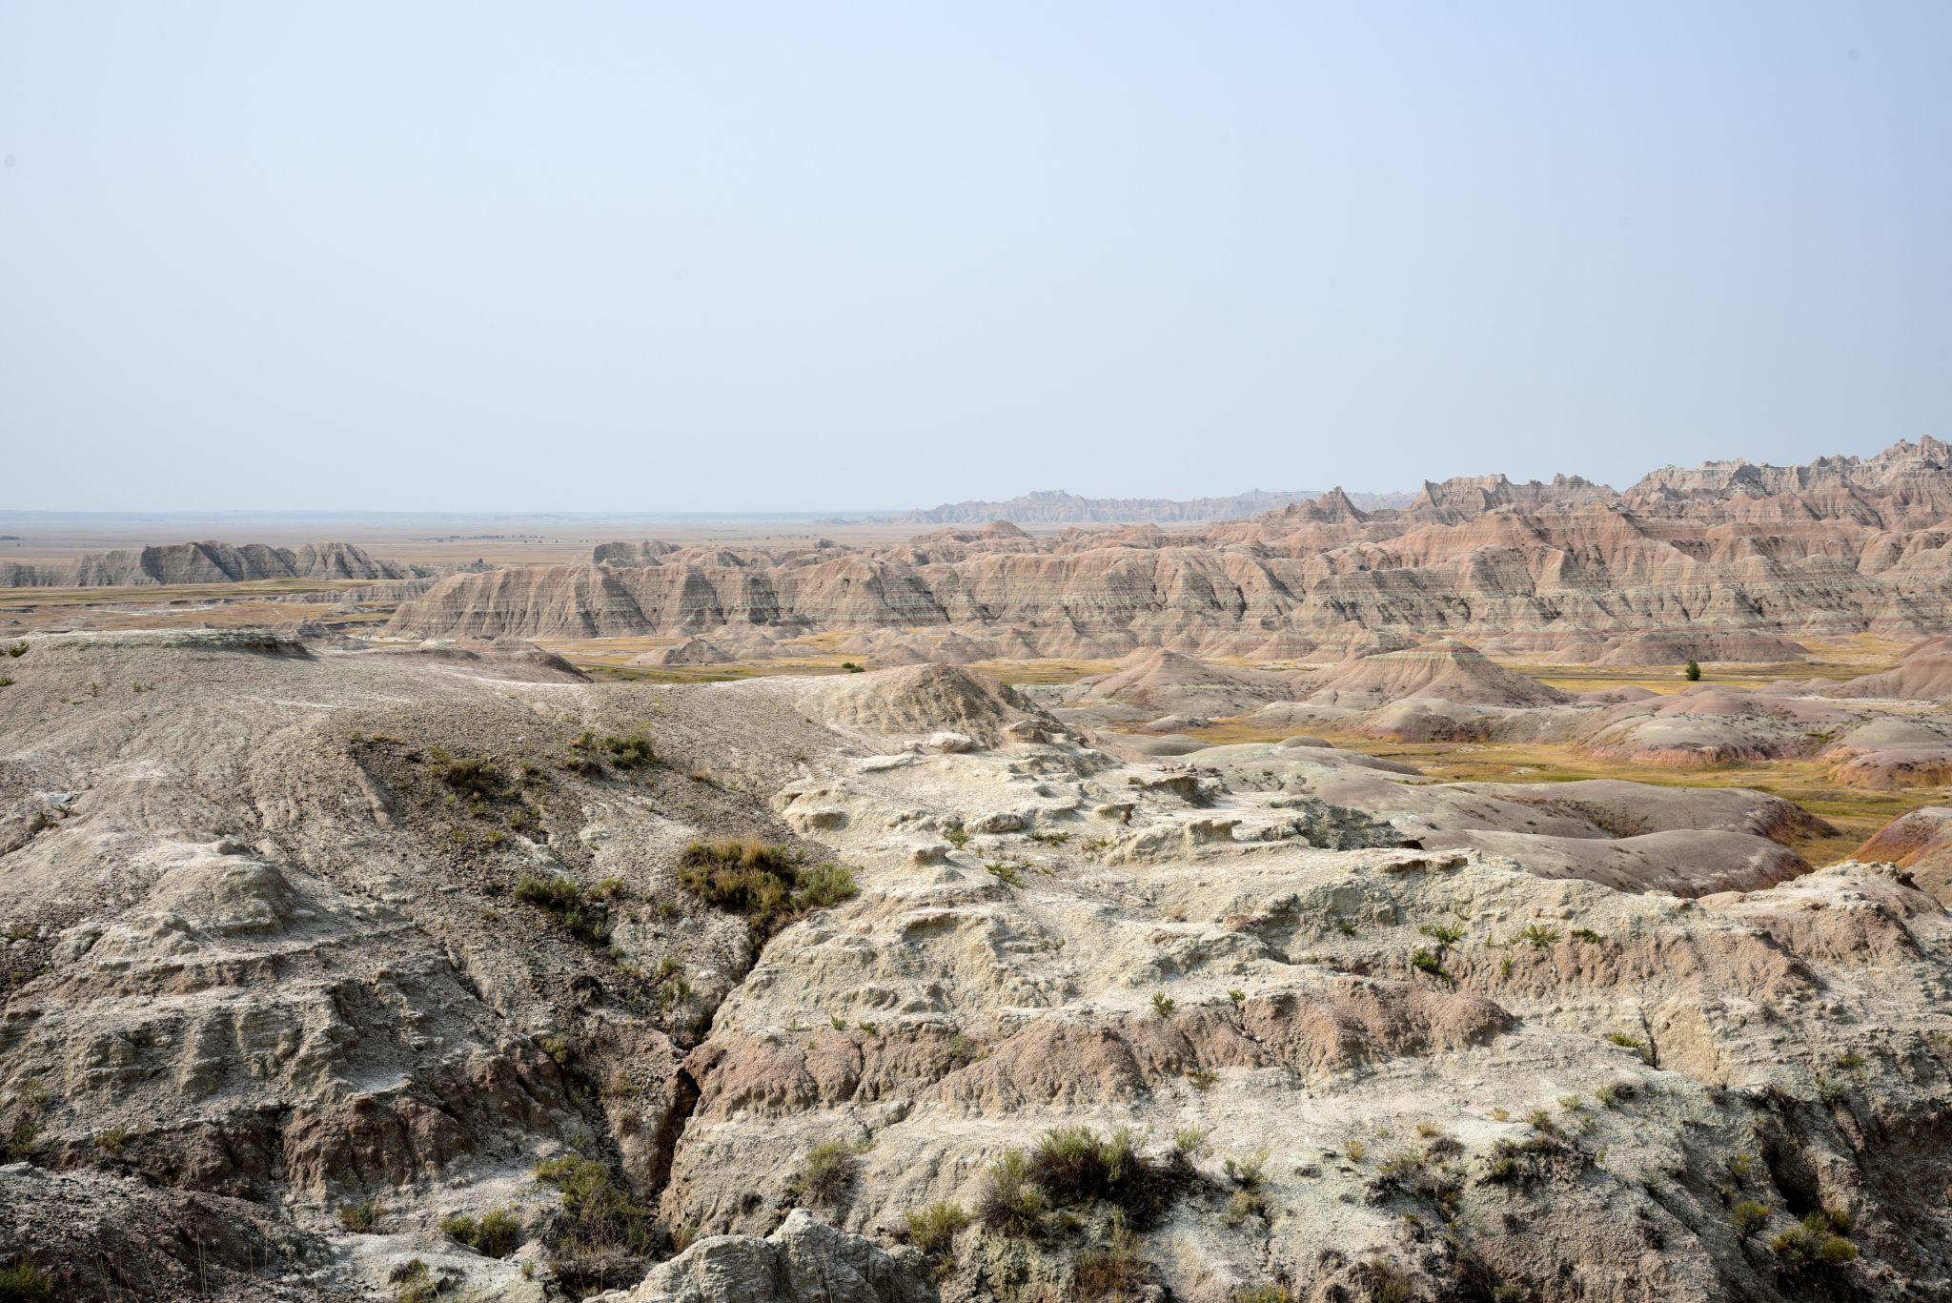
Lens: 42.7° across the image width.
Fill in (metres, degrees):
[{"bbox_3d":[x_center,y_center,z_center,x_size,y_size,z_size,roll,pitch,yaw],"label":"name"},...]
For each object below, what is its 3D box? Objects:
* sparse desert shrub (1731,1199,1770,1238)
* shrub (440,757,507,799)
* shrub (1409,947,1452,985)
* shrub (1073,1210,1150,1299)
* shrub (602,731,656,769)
[{"bbox_3d":[5.894,4.316,19.000,0.302,0.280,0.290,0,3,0],"label":"sparse desert shrub"},{"bbox_3d":[-8.460,2.131,42.000,1.130,0.626,0.960,0,3,0],"label":"shrub"},{"bbox_3d":[4.463,3.086,24.500,0.404,0.350,0.360,0,3,0],"label":"shrub"},{"bbox_3d":[1.001,4.485,18.500,0.565,0.584,0.481,0,3,0],"label":"shrub"},{"bbox_3d":[-5.006,1.431,36.000,0.792,0.500,0.700,0,3,0],"label":"shrub"}]

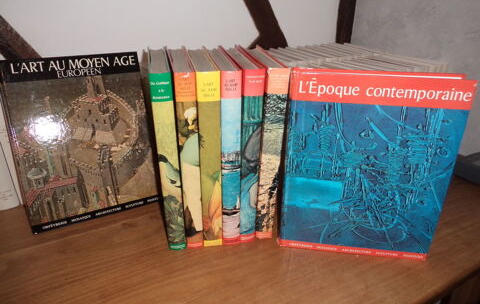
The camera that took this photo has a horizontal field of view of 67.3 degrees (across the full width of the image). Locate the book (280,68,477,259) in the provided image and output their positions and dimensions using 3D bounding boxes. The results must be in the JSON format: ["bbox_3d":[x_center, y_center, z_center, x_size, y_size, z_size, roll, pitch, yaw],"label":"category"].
[{"bbox_3d":[0.192,0.027,0.560,0.239,0.295,0.032,4,24,7],"label":"book"}]

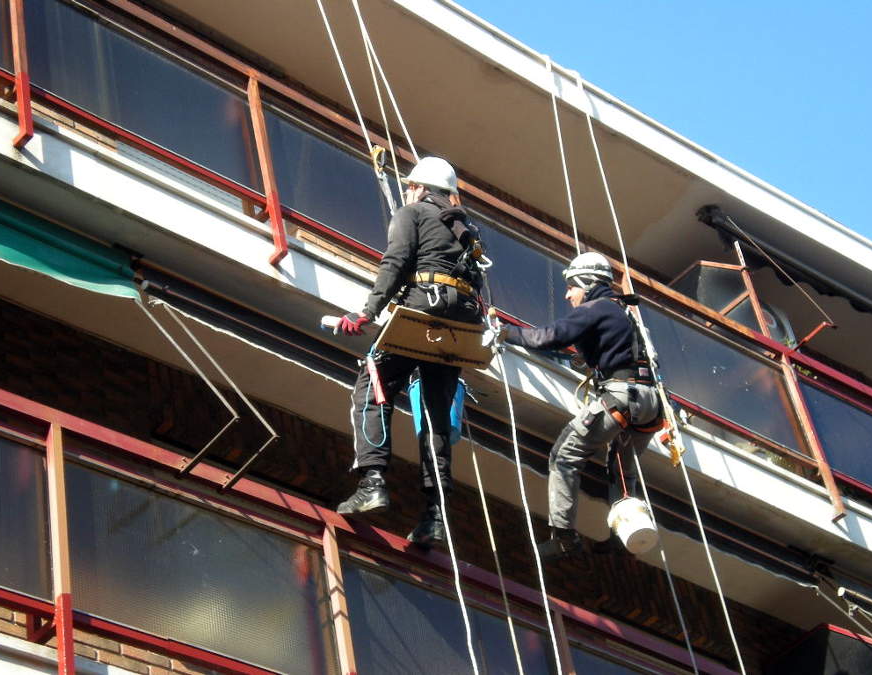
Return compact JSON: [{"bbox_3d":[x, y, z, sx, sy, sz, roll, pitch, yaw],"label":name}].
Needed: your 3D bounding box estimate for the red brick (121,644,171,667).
[{"bbox_3d":[-1.208,1.321,9.179,0.242,0.052,0.115,25,-53,-35],"label":"red brick"}]

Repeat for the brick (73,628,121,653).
[{"bbox_3d":[-1.397,1.243,9.059,0.242,0.052,0.115,25,-53,-35],"label":"brick"}]

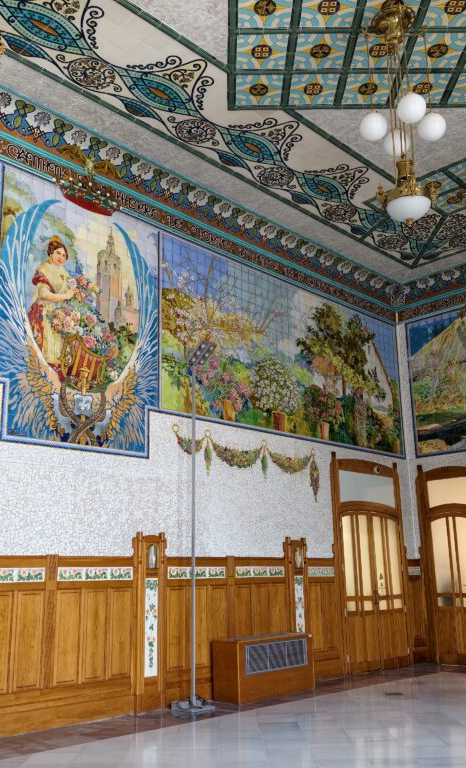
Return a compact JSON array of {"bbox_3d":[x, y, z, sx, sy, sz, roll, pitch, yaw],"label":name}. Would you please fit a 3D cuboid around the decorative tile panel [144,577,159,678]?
[{"bbox_3d":[-0.940,2.815,8.228,0.040,1.077,0.186,-15,-21,42],"label":"decorative tile panel"}]

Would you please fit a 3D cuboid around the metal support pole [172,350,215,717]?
[{"bbox_3d":[-0.471,1.590,8.796,0.488,4.470,0.444,-1,-15,0],"label":"metal support pole"}]

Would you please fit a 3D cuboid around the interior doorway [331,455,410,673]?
[{"bbox_3d":[2.236,2.882,11.598,0.160,3.311,1.976,-15,-21,42],"label":"interior doorway"}]

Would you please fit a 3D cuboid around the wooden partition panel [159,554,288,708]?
[{"bbox_3d":[-0.047,3.109,9.148,0.080,1.686,2.190,-15,-21,42],"label":"wooden partition panel"}]

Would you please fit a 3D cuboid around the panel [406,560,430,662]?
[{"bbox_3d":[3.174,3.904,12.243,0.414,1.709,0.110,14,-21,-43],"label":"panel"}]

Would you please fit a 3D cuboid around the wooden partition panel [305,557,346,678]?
[{"bbox_3d":[1.342,3.453,10.518,0.080,1.681,0.708,-15,-21,42],"label":"wooden partition panel"}]

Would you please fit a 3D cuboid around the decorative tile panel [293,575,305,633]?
[{"bbox_3d":[0.973,3.312,10.172,0.192,1.073,0.030,14,-21,-43],"label":"decorative tile panel"}]

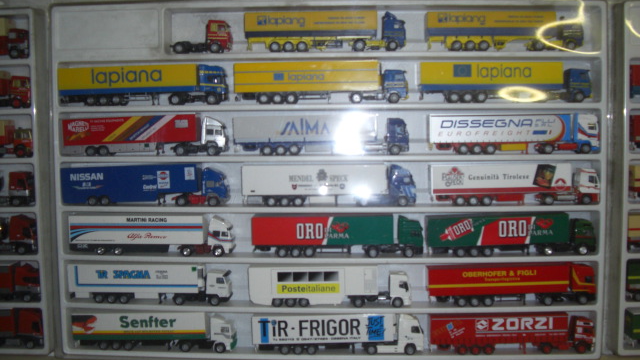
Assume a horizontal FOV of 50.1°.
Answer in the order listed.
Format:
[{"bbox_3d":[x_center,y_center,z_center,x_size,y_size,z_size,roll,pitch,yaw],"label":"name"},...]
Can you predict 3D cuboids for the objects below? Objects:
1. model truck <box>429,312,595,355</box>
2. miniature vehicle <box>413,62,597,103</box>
[{"bbox_3d":[0.215,0.171,0.771,0.175,0.045,0.031,0,3,2],"label":"model truck"},{"bbox_3d":[0.203,-0.106,0.755,0.183,0.044,0.031,0,3,2],"label":"miniature vehicle"}]

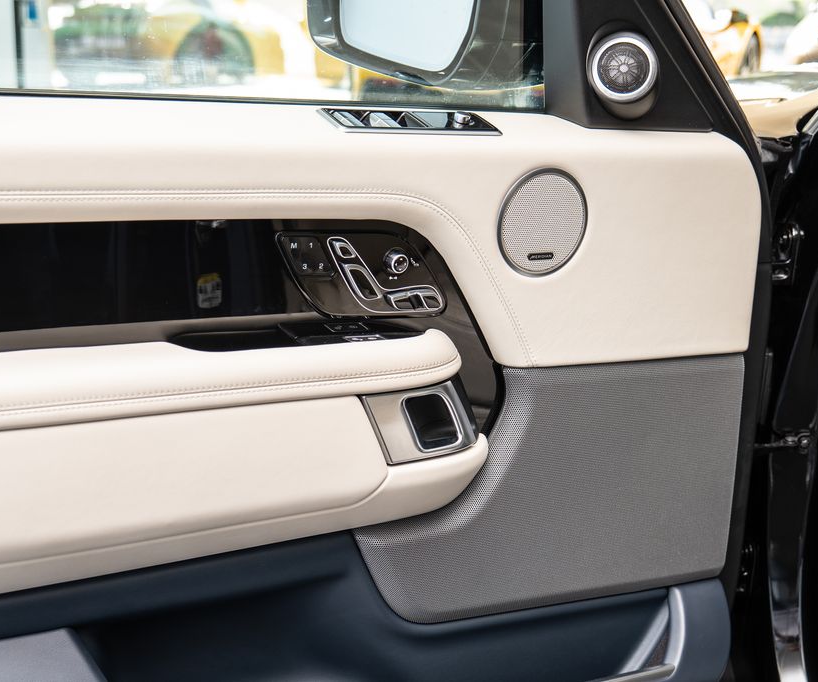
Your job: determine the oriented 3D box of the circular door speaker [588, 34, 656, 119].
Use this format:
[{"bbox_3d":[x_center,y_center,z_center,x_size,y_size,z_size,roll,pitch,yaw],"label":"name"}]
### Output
[{"bbox_3d":[0.216,-0.265,1.216,0.067,0.069,0.051,6,-2,12],"label":"circular door speaker"}]

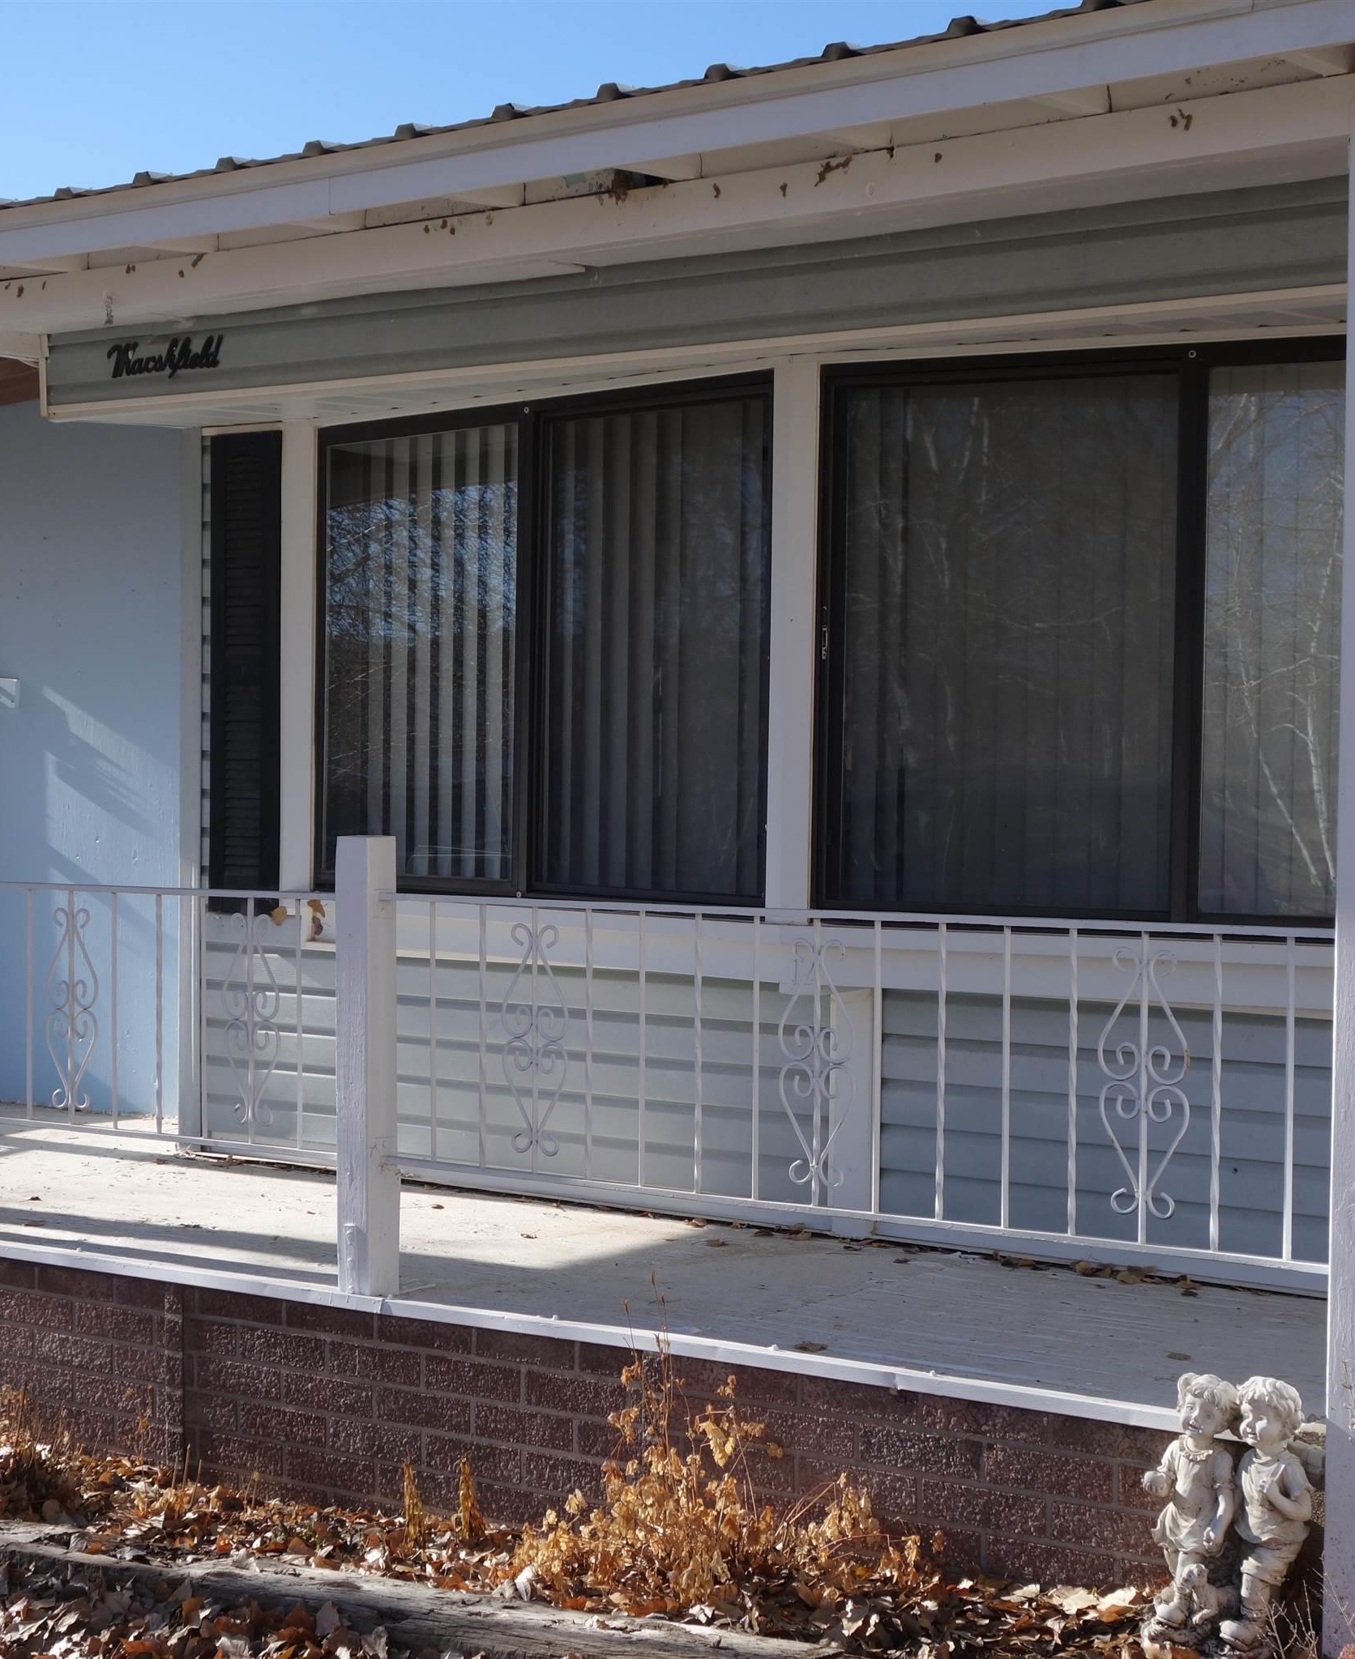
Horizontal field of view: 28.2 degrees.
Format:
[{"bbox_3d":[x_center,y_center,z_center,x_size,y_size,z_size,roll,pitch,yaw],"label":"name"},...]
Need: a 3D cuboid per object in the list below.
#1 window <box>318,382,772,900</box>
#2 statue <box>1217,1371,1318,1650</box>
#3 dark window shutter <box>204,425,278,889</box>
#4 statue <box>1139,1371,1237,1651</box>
[{"bbox_3d":[-0.363,-0.444,6.655,1.560,1.225,0.100,1,1,39],"label":"window"},{"bbox_3d":[0.894,1.034,4.070,0.145,0.420,0.150,1,1,37],"label":"statue"},{"bbox_3d":[-1.171,-0.416,7.280,0.245,1.290,0.035,1,1,36],"label":"dark window shutter"},{"bbox_3d":[0.786,1.050,4.150,0.135,0.420,0.145,1,1,33],"label":"statue"}]

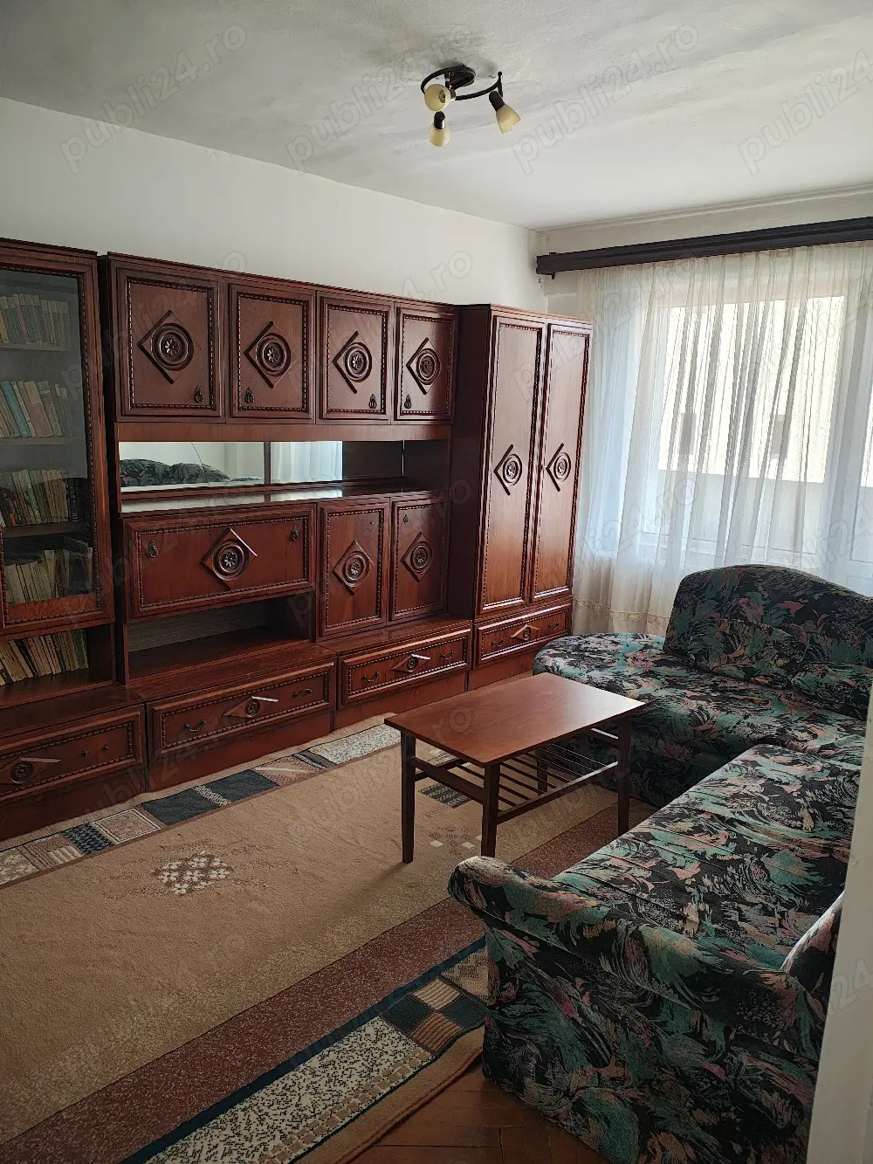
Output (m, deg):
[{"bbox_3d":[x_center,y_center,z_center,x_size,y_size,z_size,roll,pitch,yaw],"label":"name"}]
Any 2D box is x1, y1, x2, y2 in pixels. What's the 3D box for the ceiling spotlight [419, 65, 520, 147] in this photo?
[{"bbox_3d":[0.109,-1.537,2.678,0.340,0.195,0.380,2,12,0],"label":"ceiling spotlight"}]

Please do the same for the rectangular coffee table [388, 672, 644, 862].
[{"bbox_3d":[0.280,0.698,2.933,0.826,0.524,0.449,-9,17,-43],"label":"rectangular coffee table"}]

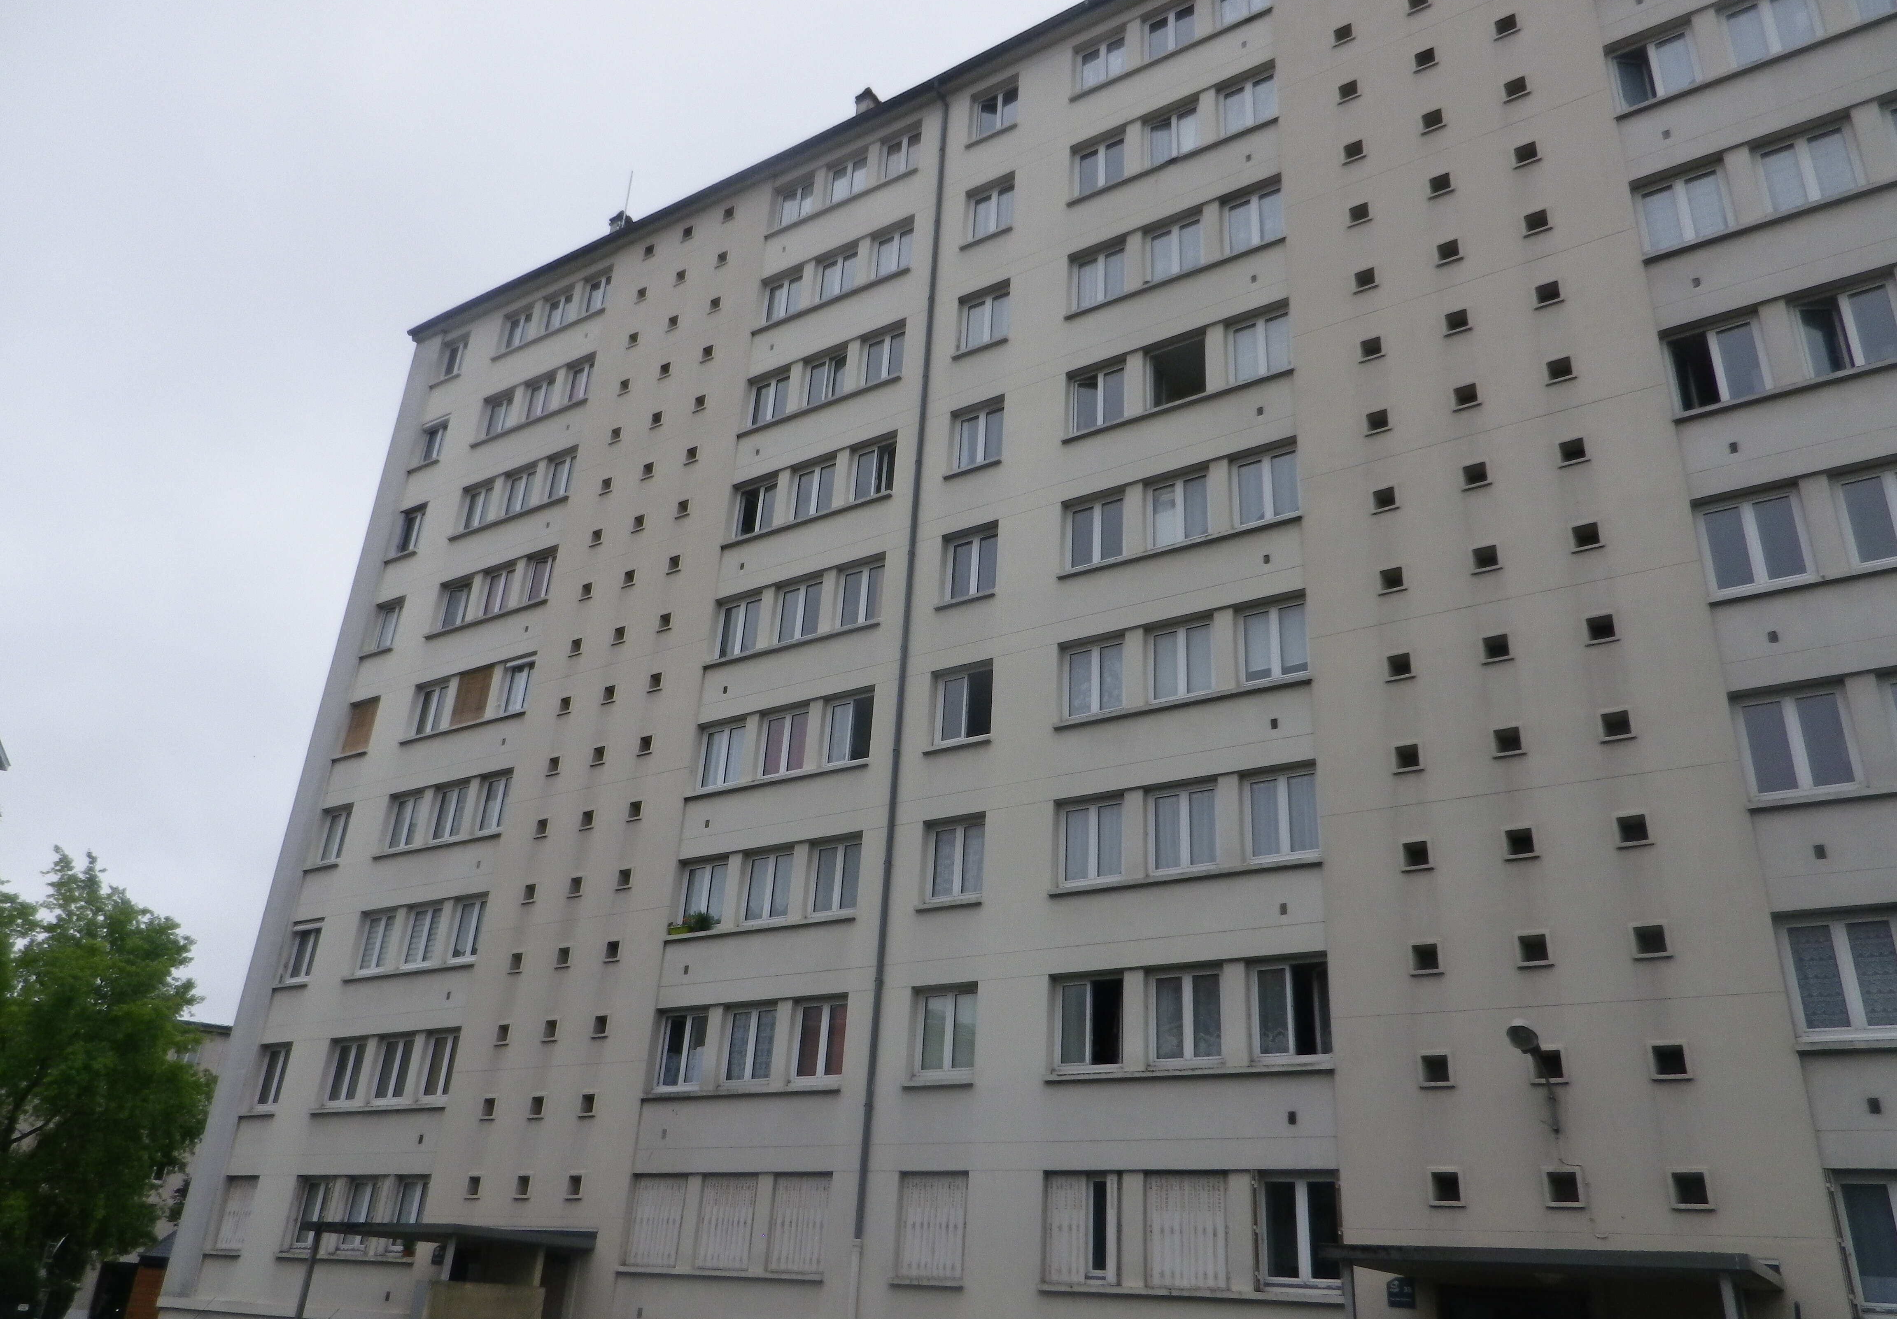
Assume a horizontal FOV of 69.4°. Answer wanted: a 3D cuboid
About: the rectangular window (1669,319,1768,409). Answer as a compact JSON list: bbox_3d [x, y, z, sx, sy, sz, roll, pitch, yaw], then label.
[{"bbox_3d":[10.374,-3.966,18.473,1.130,1.240,0.120,-13,-29,31],"label":"rectangular window"}]

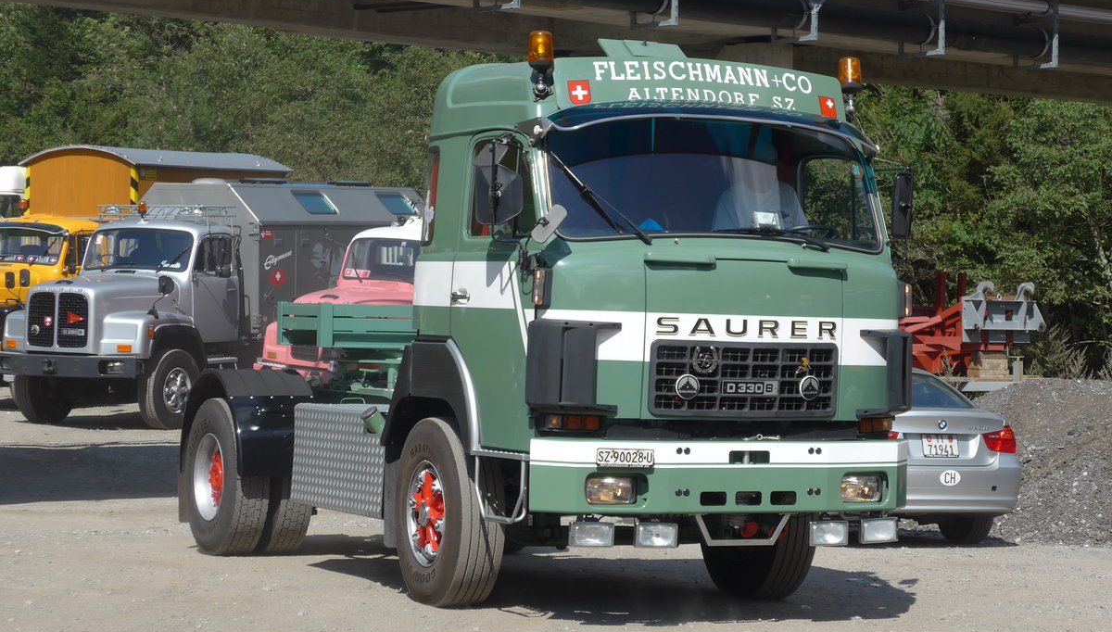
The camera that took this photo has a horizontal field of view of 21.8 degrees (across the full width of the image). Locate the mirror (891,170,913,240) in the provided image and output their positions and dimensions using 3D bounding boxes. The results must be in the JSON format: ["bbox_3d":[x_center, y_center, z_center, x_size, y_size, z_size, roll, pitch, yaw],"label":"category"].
[{"bbox_3d":[1.920,-0.610,16.059,0.070,0.360,0.180,1,-1,39],"label":"mirror"}]

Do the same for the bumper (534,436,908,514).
[{"bbox_3d":[0.952,0.837,15.140,2.270,0.385,0.300,1,-1,-26],"label":"bumper"}]

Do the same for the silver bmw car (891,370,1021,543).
[{"bbox_3d":[2.060,1.075,23.800,1.820,1.420,4.530,1,0,-23],"label":"silver bmw car"}]

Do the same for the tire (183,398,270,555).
[{"bbox_3d":[-2.221,1.087,19.483,0.290,1.040,1.050,1,-1,-26],"label":"tire"}]

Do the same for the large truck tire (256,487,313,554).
[{"bbox_3d":[-1.935,1.095,19.623,0.290,1.040,1.050,1,-1,-26],"label":"large truck tire"}]

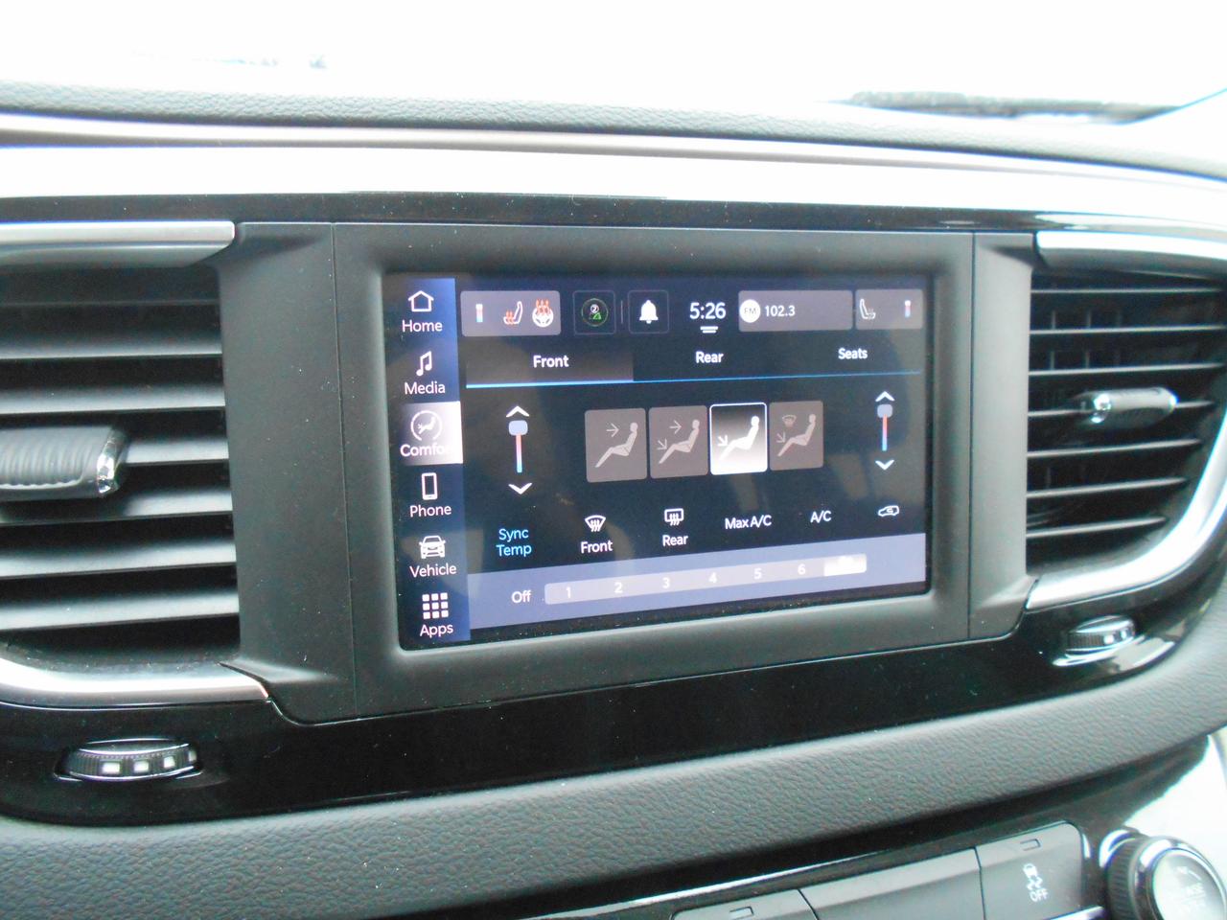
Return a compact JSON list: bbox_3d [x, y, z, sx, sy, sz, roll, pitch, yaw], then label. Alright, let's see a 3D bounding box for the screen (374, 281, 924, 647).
[{"bbox_3d":[0.018,-0.003,0.256,0.157,0.094,0.011,-3,5,-17],"label":"screen"}]

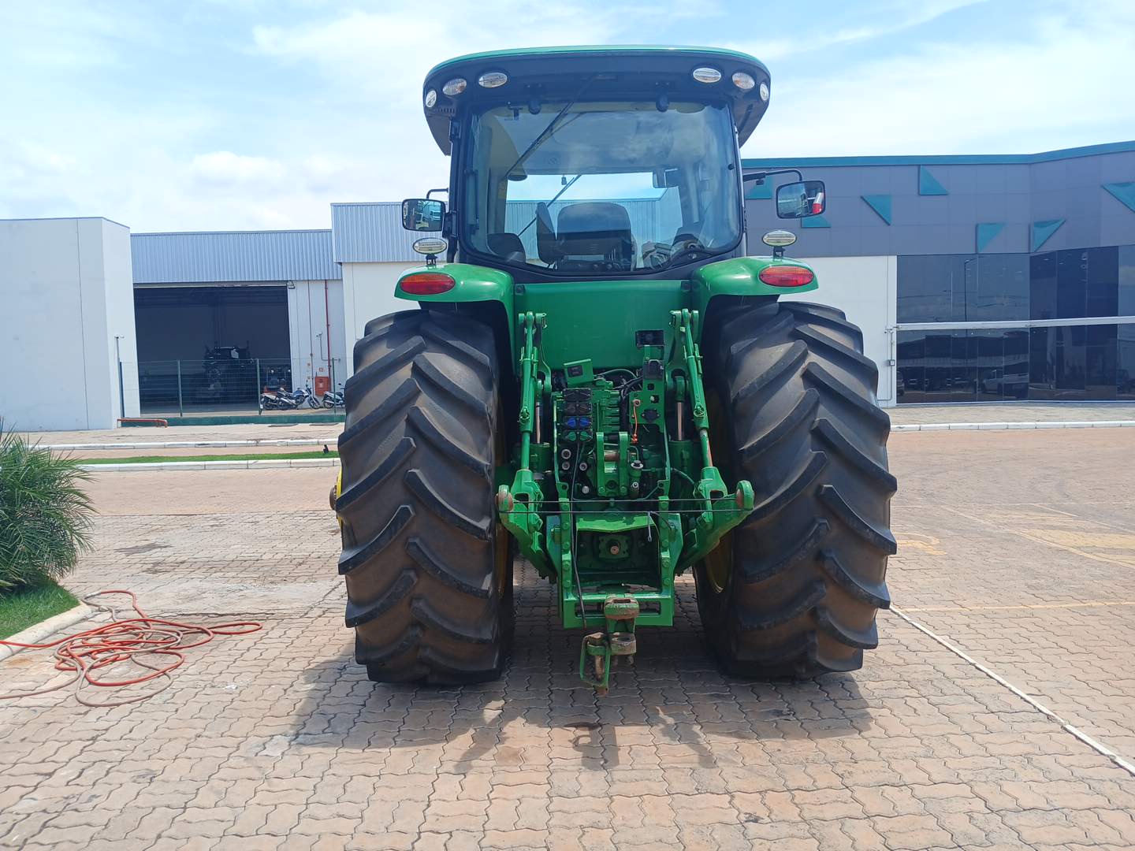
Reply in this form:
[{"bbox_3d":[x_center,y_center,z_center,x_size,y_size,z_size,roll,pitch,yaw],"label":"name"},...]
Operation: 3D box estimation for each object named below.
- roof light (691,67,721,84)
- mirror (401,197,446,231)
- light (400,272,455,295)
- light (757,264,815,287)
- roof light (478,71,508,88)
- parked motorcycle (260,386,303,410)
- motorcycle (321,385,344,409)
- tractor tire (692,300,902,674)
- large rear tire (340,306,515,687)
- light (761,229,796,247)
[{"bbox_3d":[0.737,-1.861,4.530,0.162,0.092,0.080,-2,3,-8],"label":"roof light"},{"bbox_3d":[-0.930,-1.359,5.500,0.290,0.210,0.080,-2,4,-20],"label":"mirror"},{"bbox_3d":[-0.713,-0.722,4.340,0.280,0.118,0.090,-1,3,6],"label":"light"},{"bbox_3d":[1.118,-0.762,4.350,0.280,0.118,0.090,-2,3,-6],"label":"light"},{"bbox_3d":[-0.397,-1.834,4.520,0.162,0.092,0.080,-1,3,8],"label":"roof light"},{"bbox_3d":[-13.042,-1.237,39.000,2.000,1.100,0.750,-3,4,-22],"label":"parked motorcycle"},{"bbox_3d":[-10.333,-1.335,39.500,1.900,1.100,0.700,-3,4,-28],"label":"motorcycle"},{"bbox_3d":[1.119,0.326,4.791,0.690,1.990,2.030,-1,3,0],"label":"tractor tire"},{"bbox_3d":[-0.689,0.365,4.783,0.690,1.990,2.030,-1,3,0],"label":"large rear tire"},{"bbox_3d":[1.097,-0.970,4.420,0.180,0.095,0.110,-1,3,0],"label":"light"}]

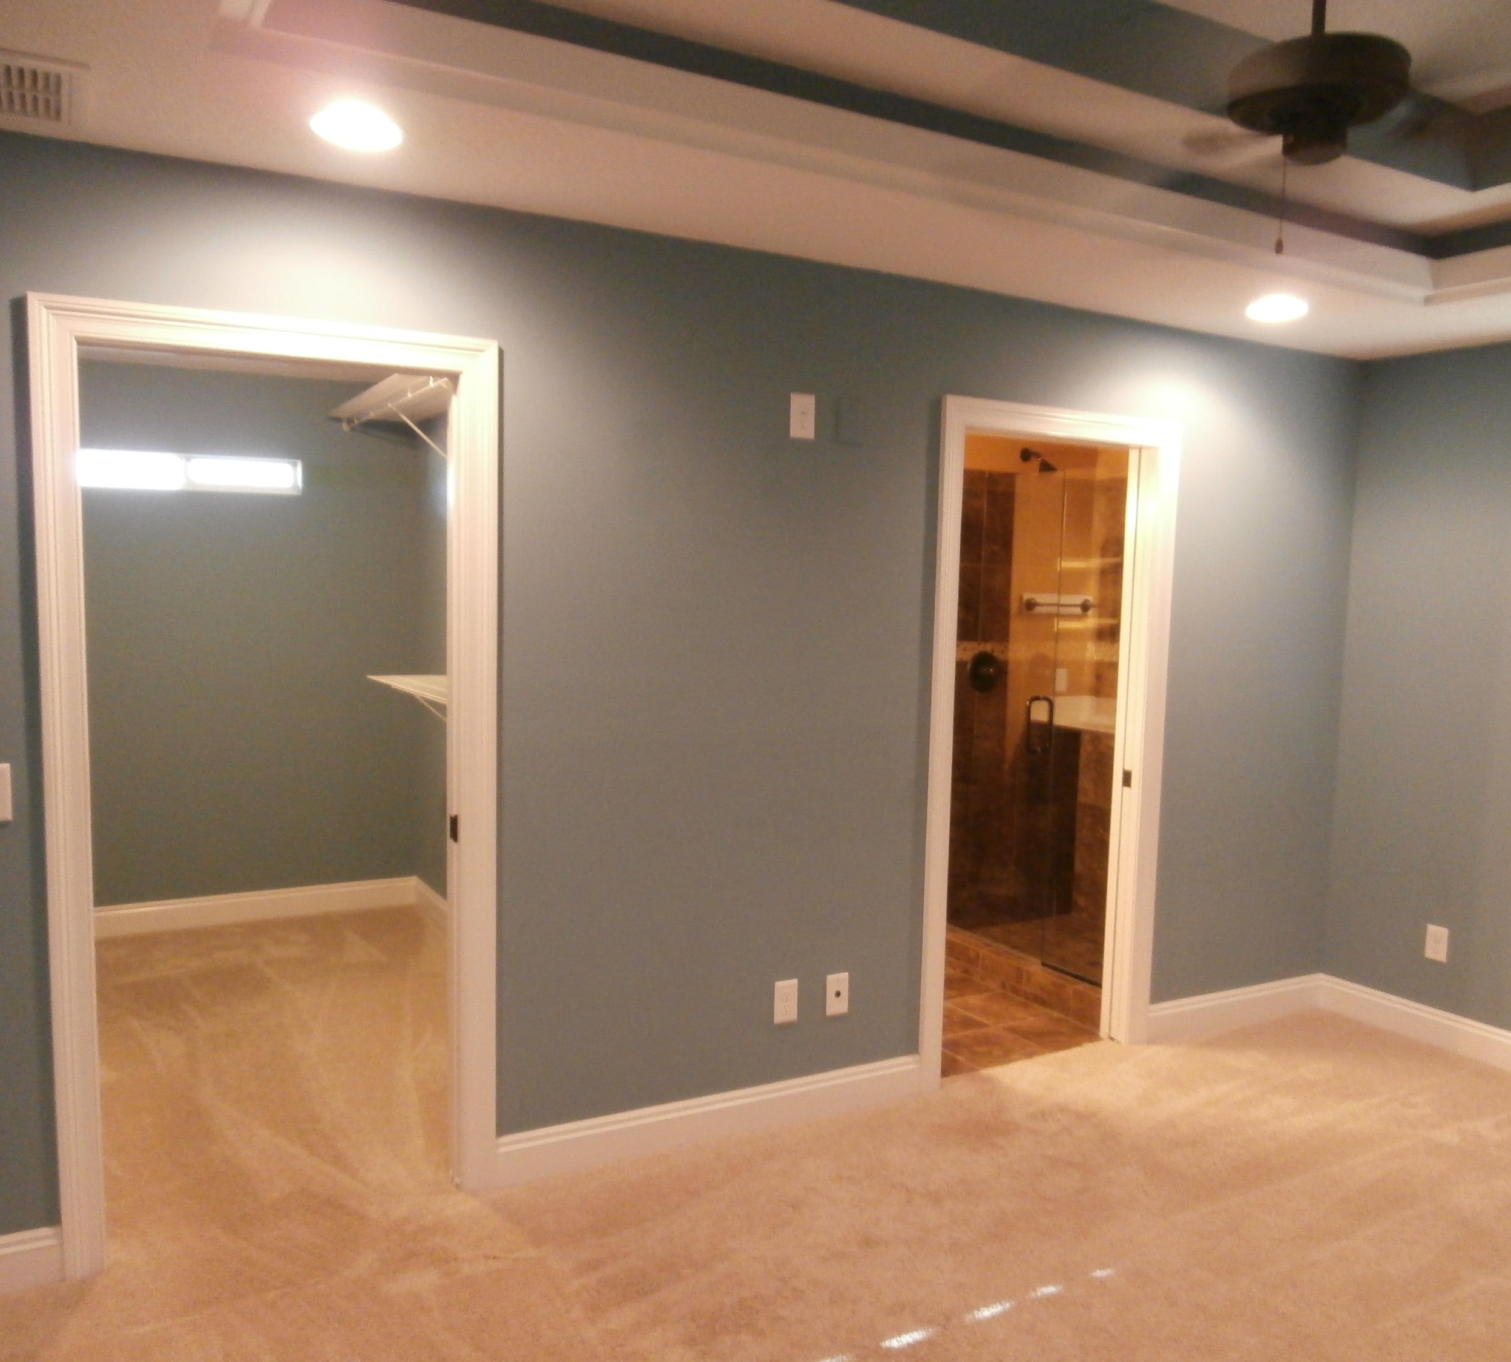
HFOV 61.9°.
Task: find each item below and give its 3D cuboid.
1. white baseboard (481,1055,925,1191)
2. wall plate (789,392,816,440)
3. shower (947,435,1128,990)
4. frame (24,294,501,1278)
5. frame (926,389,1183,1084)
[{"bbox_3d":[-0.079,1.213,3.542,1.332,0.130,0.017,-1,6,-28],"label":"white baseboard"},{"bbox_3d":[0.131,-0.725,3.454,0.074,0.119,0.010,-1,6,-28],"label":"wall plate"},{"bbox_3d":[1.340,0.121,4.980,0.870,2.050,1.110,-1,6,-28],"label":"shower"},{"bbox_3d":[-1.102,0.243,2.956,0.981,2.120,0.140,-1,6,-28],"label":"frame"},{"bbox_3d":[0.920,0.200,4.052,0.956,2.100,0.140,-1,6,-28],"label":"frame"}]

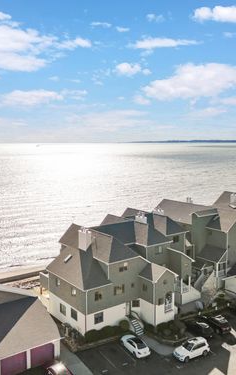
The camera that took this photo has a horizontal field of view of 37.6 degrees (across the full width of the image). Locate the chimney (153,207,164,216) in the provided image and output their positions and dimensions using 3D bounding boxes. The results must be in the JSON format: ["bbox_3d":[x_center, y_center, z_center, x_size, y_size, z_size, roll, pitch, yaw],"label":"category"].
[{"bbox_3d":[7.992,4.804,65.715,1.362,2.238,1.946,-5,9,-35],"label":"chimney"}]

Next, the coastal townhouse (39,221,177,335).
[{"bbox_3d":[-1.818,12.570,52.659,13.137,12.066,17.126,-5,9,-35],"label":"coastal townhouse"}]

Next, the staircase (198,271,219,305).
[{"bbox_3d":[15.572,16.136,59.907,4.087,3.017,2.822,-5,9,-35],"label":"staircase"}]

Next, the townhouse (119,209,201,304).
[{"bbox_3d":[6.979,11.323,62.025,12.163,12.066,16.834,-5,9,-35],"label":"townhouse"}]

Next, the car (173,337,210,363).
[{"bbox_3d":[8.767,19.269,41.277,4.550,1.670,1.850,-4,8,-28],"label":"car"}]

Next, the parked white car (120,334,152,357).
[{"bbox_3d":[2.199,19.247,42.450,1.850,1.440,4.600,-5,9,-33],"label":"parked white car"}]

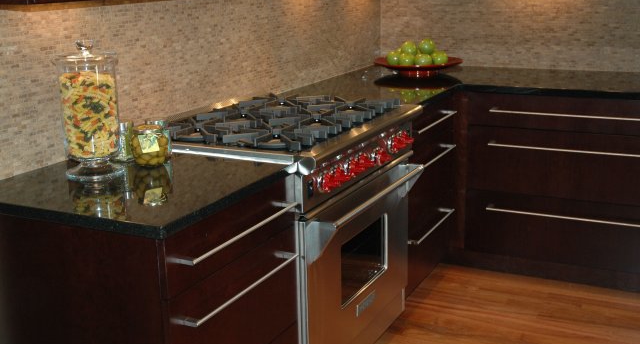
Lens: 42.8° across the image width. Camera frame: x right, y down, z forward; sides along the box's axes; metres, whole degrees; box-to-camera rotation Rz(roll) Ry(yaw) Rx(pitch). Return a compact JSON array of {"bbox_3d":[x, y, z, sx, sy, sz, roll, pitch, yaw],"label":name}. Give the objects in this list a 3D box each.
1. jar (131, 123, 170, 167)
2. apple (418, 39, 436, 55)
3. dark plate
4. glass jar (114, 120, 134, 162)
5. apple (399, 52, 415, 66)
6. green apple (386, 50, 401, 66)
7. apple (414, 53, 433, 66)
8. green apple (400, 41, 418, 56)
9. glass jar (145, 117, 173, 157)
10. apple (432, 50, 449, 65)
[{"bbox_3d":[-0.487,-0.073,2.334,0.104,0.108,0.104,-4,15,-12],"label":"jar"},{"bbox_3d":[0.537,-0.626,4.092,0.078,0.074,0.078,1,15,7],"label":"apple"},{"bbox_3d":[0.500,-0.529,4.122,0.445,0.056,0.445,1,15,7],"label":"dark plate"},{"bbox_3d":[-0.574,-0.091,2.402,0.043,0.111,0.043,-5,15,-13],"label":"glass jar"},{"bbox_3d":[0.438,-0.555,4.076,0.077,0.073,0.077,0,15,6],"label":"apple"},{"bbox_3d":[0.375,-0.569,4.117,0.077,0.073,0.077,0,15,5],"label":"green apple"},{"bbox_3d":[0.517,-0.547,4.058,0.081,0.077,0.081,1,15,7],"label":"apple"},{"bbox_3d":[0.448,-0.619,4.095,0.077,0.073,0.077,0,15,6],"label":"green apple"},{"bbox_3d":[-0.481,-0.095,2.424,0.080,0.104,0.080,-4,15,-11],"label":"glass jar"},{"bbox_3d":[0.603,-0.565,4.090,0.078,0.074,0.078,1,15,8],"label":"apple"}]

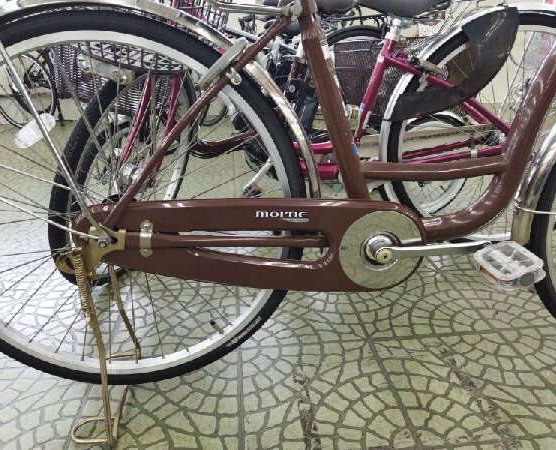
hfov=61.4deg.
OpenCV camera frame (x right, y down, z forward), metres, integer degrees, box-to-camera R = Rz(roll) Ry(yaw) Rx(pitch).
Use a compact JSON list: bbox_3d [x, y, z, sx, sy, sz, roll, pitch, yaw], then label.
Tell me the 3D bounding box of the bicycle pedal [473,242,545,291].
[{"bbox_3d":[0.349,0.060,0.713,0.068,0.025,0.099,-27,22,4],"label":"bicycle pedal"}]

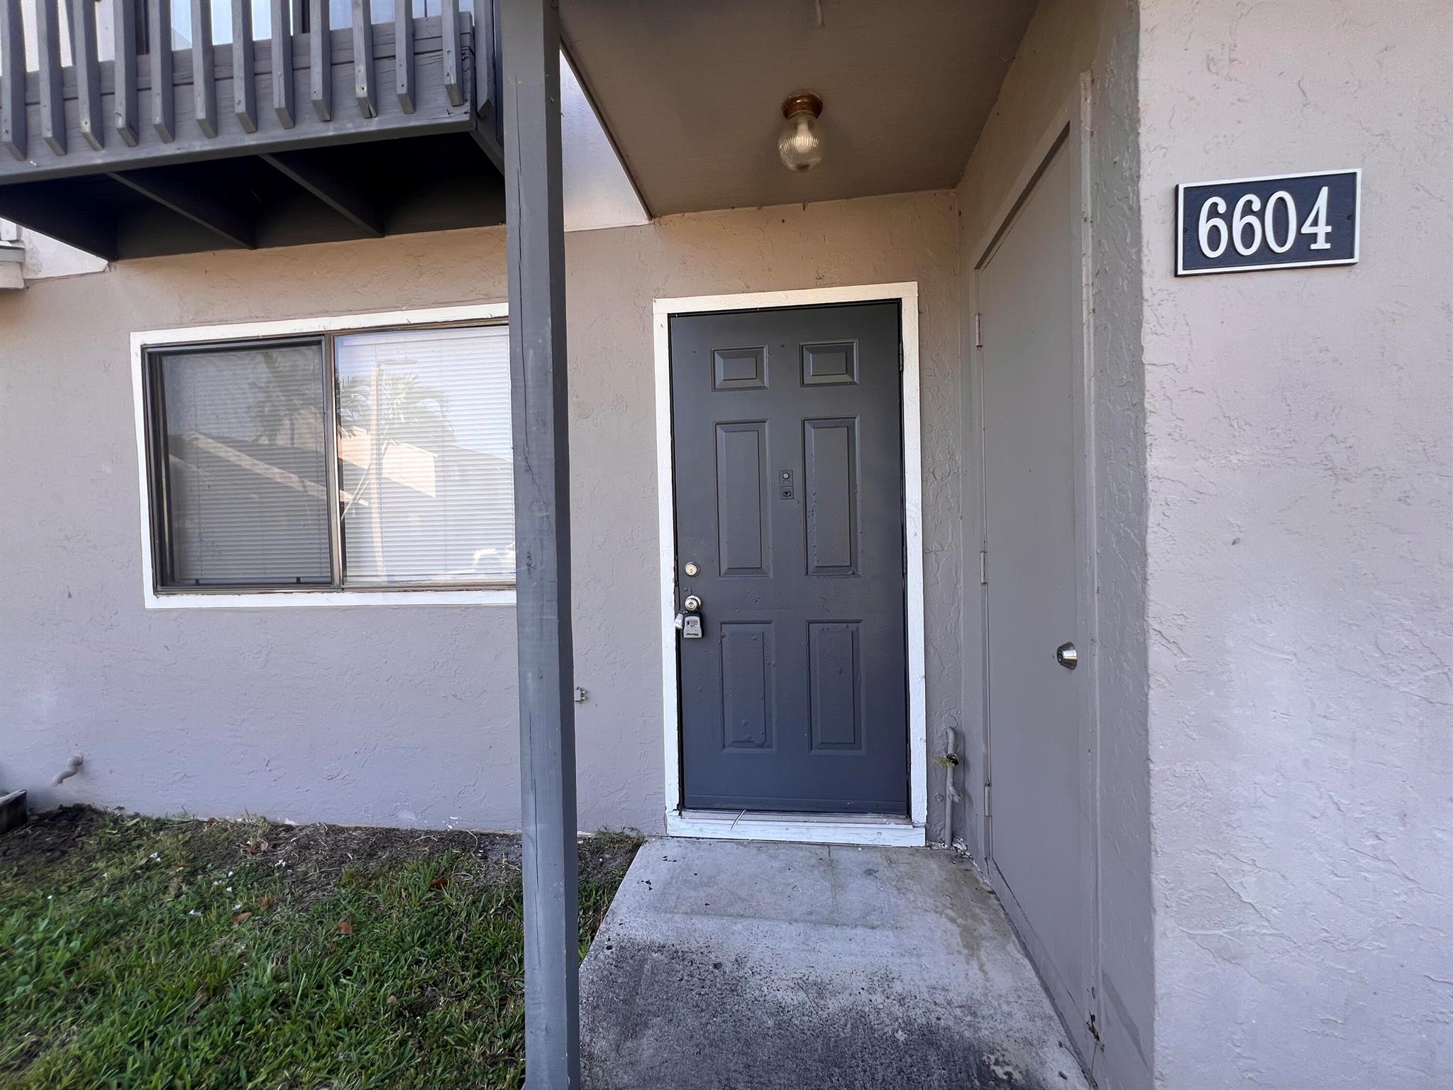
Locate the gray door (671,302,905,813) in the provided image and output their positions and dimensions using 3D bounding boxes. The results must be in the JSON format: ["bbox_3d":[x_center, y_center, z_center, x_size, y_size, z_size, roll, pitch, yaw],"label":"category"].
[{"bbox_3d":[0.253,0.068,2.245,0.915,2.040,0.050,-1,0,7],"label":"gray door"}]

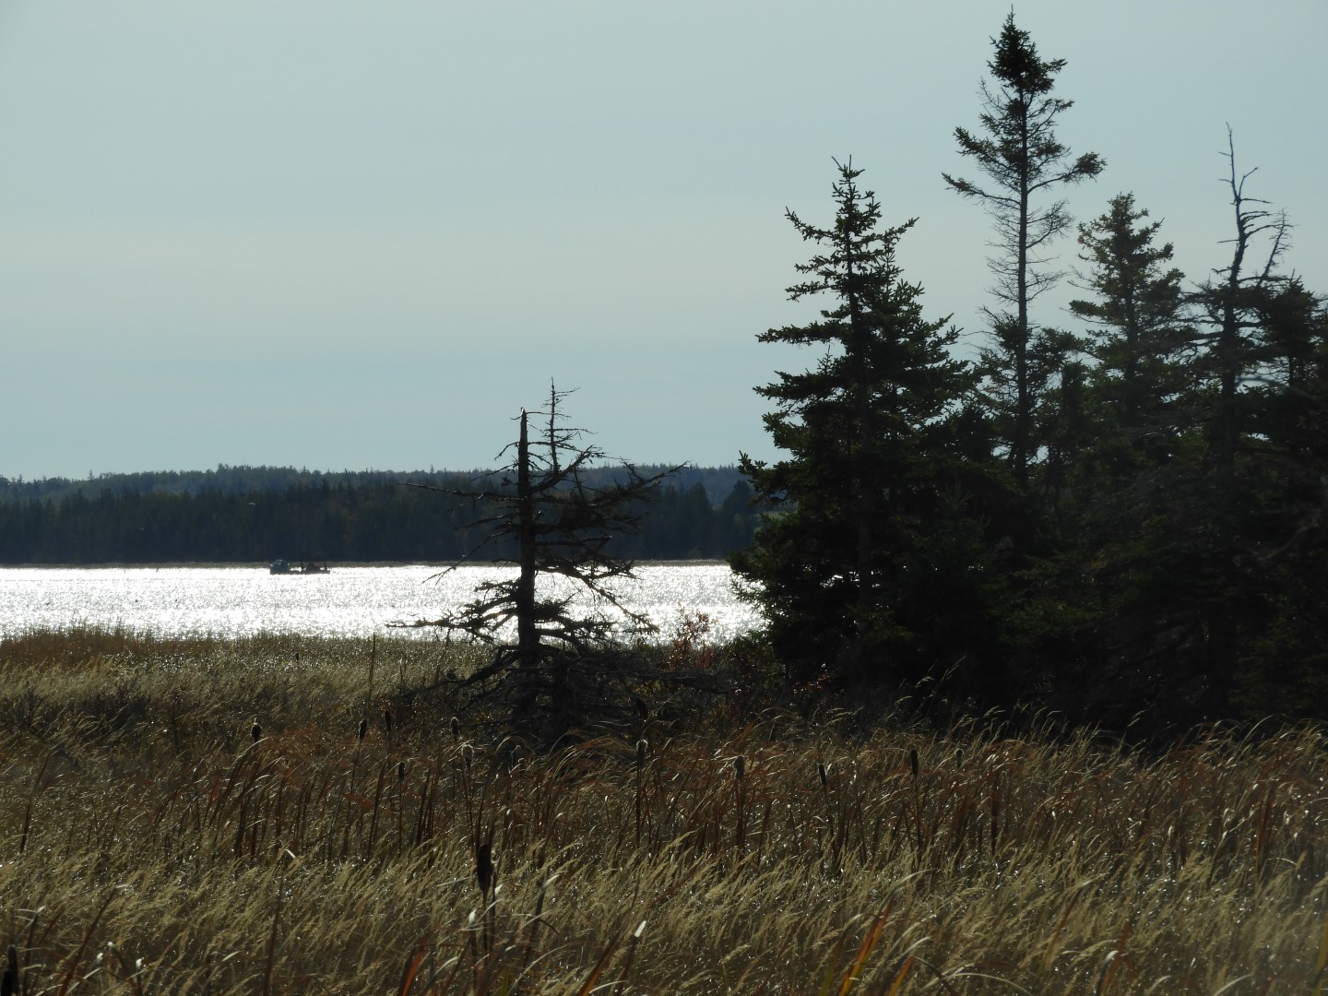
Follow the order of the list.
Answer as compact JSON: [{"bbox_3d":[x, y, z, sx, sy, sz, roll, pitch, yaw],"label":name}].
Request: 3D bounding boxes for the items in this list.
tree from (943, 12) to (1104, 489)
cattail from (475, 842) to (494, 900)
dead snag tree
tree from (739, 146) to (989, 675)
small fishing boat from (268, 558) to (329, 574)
[{"bbox_3d":[4.138,-1.401,97.000,1.848,8.418,1.900,0,0,0],"label":"tree"},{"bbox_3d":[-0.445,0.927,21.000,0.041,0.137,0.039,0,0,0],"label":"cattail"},{"bbox_3d":[-1.101,0.573,74.000,2.483,3.193,2.300,0,0,0],"label":"dead snag tree"},{"bbox_3d":[1.957,-0.470,84.000,2.519,5.803,2.500,0,0,0],"label":"tree"},{"bbox_3d":[-51.703,9.625,1200.000,8.556,2.581,2.900,0,0,0],"label":"small fishing boat"}]

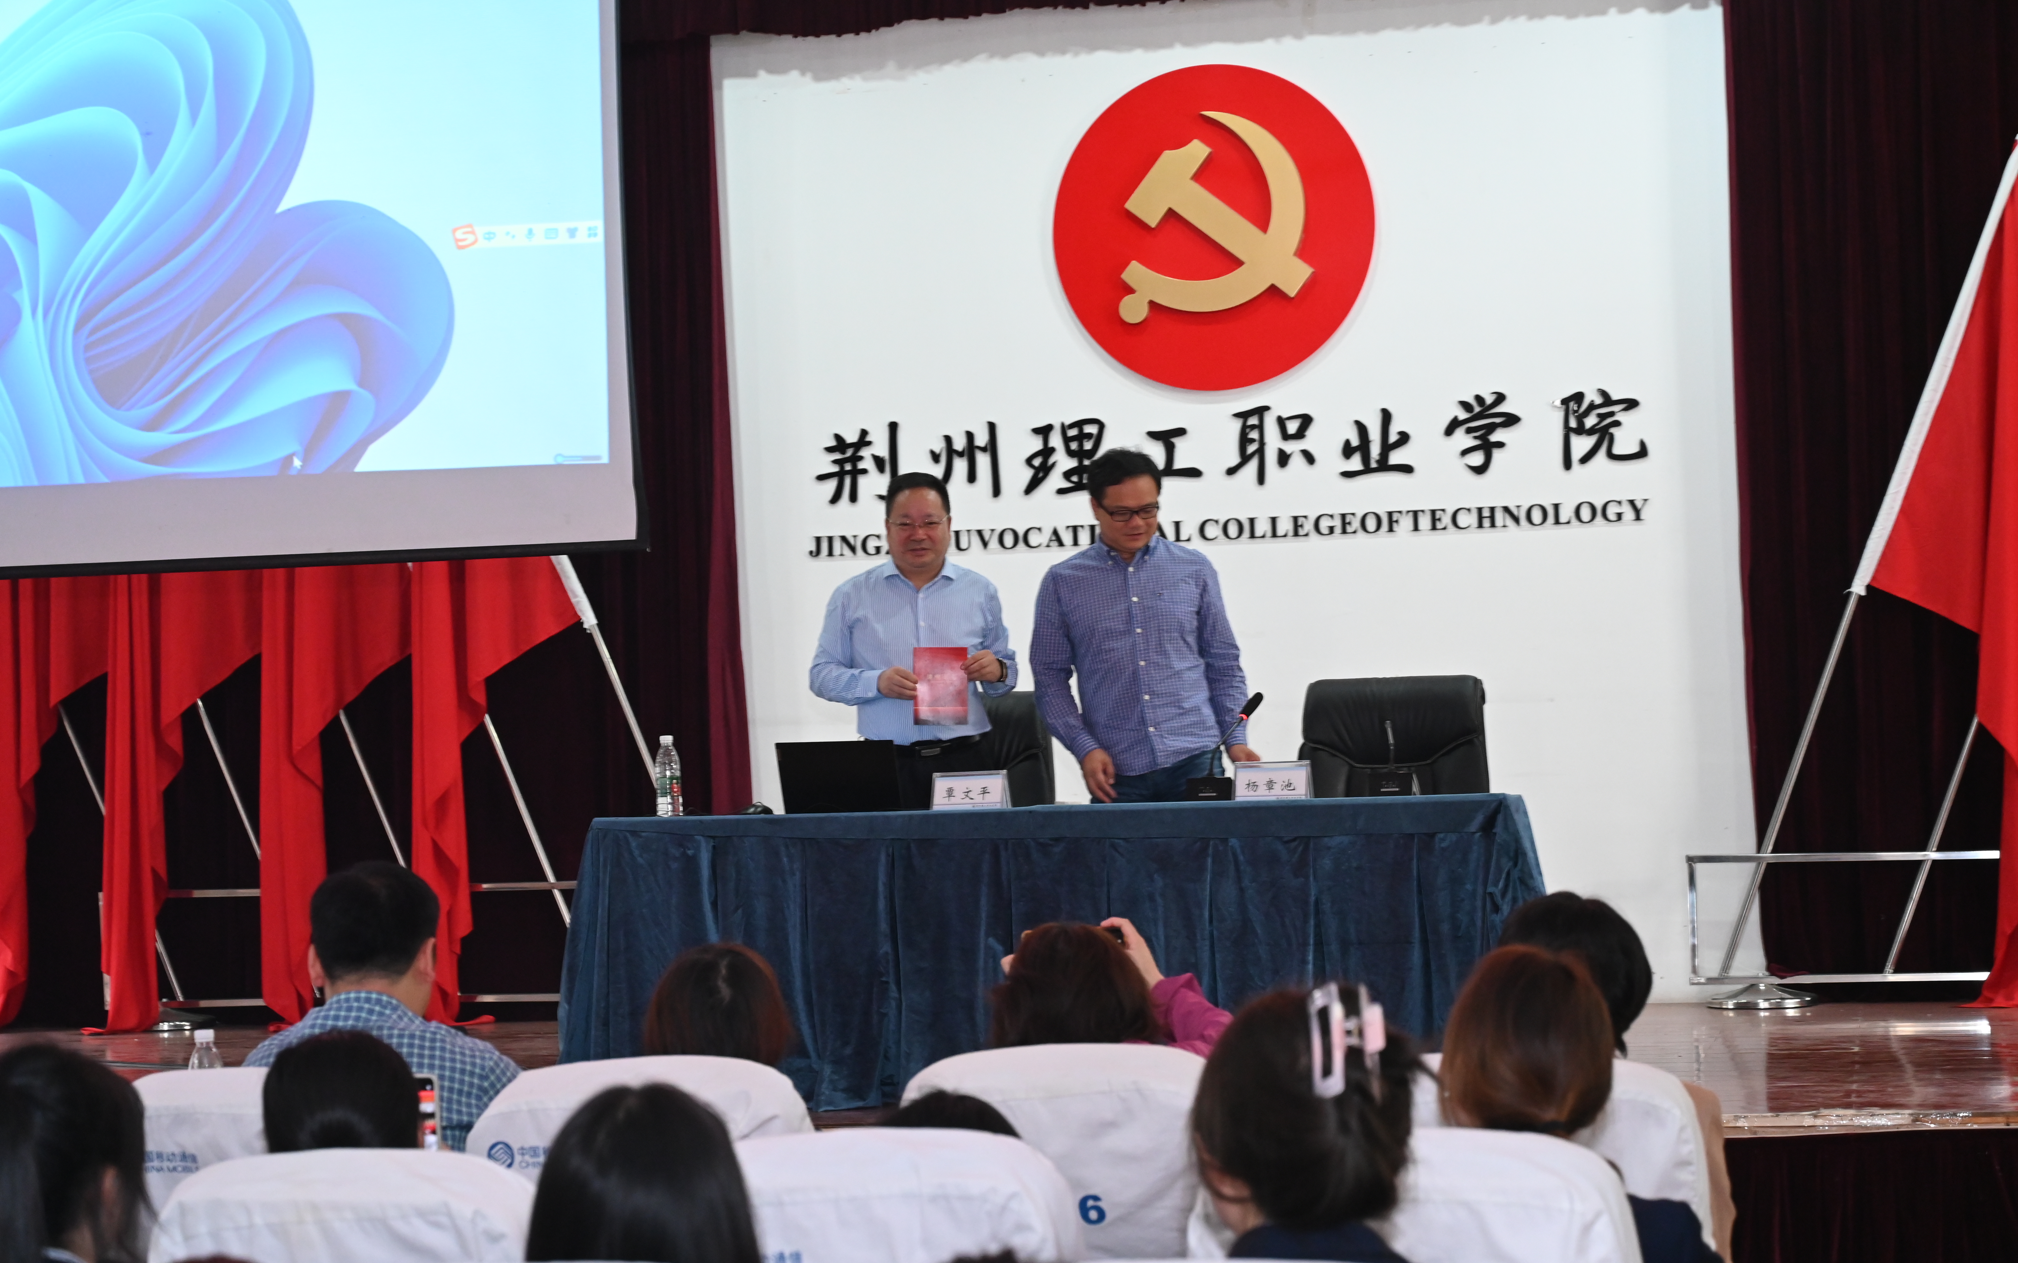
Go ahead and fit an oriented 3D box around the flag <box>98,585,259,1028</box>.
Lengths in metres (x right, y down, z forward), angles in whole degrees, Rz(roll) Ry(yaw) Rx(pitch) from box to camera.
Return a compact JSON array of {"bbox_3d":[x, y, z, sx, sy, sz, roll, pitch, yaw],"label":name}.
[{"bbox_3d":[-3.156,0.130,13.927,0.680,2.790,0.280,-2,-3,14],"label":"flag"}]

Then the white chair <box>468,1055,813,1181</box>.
[{"bbox_3d":[-0.427,1.073,5.029,0.550,1.000,0.650,-2,-3,9],"label":"white chair"}]

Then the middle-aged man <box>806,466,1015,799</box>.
[{"bbox_3d":[-0.261,0.416,10.253,0.560,1.720,0.380,-2,-3,-1],"label":"middle-aged man"}]

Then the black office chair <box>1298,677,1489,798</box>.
[{"bbox_3d":[1.087,0.674,10.189,0.640,1.120,0.680,-2,-3,14],"label":"black office chair"}]

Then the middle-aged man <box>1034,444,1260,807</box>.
[{"bbox_3d":[0.377,0.371,10.124,0.600,1.760,0.380,-2,-3,-1],"label":"middle-aged man"}]

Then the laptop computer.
[{"bbox_3d":[-0.431,0.392,9.811,0.320,0.200,0.270,-2,-3,14],"label":"laptop computer"}]

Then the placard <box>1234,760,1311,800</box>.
[{"bbox_3d":[0.685,0.392,9.459,0.200,0.100,0.070,-2,-3,14],"label":"placard"}]

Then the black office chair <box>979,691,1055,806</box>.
[{"bbox_3d":[-0.117,0.720,10.439,0.640,1.120,0.680,-3,-3,20],"label":"black office chair"}]

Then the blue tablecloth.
[{"bbox_3d":[0.122,0.853,9.660,2.530,0.770,0.600,-2,-3,14],"label":"blue tablecloth"}]

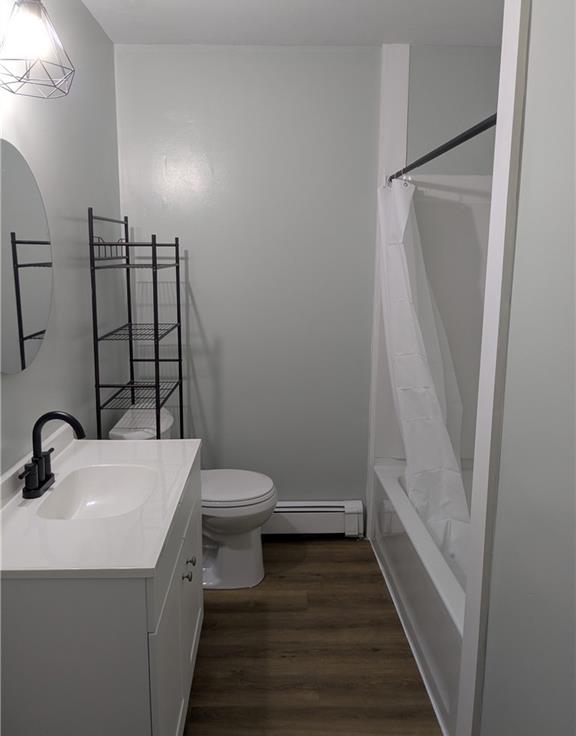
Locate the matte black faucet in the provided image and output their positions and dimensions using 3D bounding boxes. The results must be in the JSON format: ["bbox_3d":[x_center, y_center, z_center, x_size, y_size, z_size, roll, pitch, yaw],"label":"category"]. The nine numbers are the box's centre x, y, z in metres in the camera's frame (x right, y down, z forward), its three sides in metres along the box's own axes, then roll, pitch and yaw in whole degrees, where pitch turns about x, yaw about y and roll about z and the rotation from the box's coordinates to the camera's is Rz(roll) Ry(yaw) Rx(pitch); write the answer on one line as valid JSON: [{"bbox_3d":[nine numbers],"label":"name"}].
[{"bbox_3d":[-0.652,0.232,1.693,0.165,0.225,0.210,0,10,-2],"label":"matte black faucet"}]

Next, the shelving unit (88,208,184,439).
[{"bbox_3d":[-0.651,0.175,2.746,0.260,1.710,0.615,0,10,-2],"label":"shelving unit"}]

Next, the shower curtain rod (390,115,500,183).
[{"bbox_3d":[0.558,-0.799,2.223,0.032,0.032,1.510,0,10,-4],"label":"shower curtain rod"}]

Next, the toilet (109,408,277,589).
[{"bbox_3d":[-0.420,0.630,2.849,0.735,0.780,0.460,0,10,-2],"label":"toilet"}]

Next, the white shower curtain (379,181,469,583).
[{"bbox_3d":[0.602,0.002,2.709,0.300,1.740,0.760,0,10,-2],"label":"white shower curtain"}]

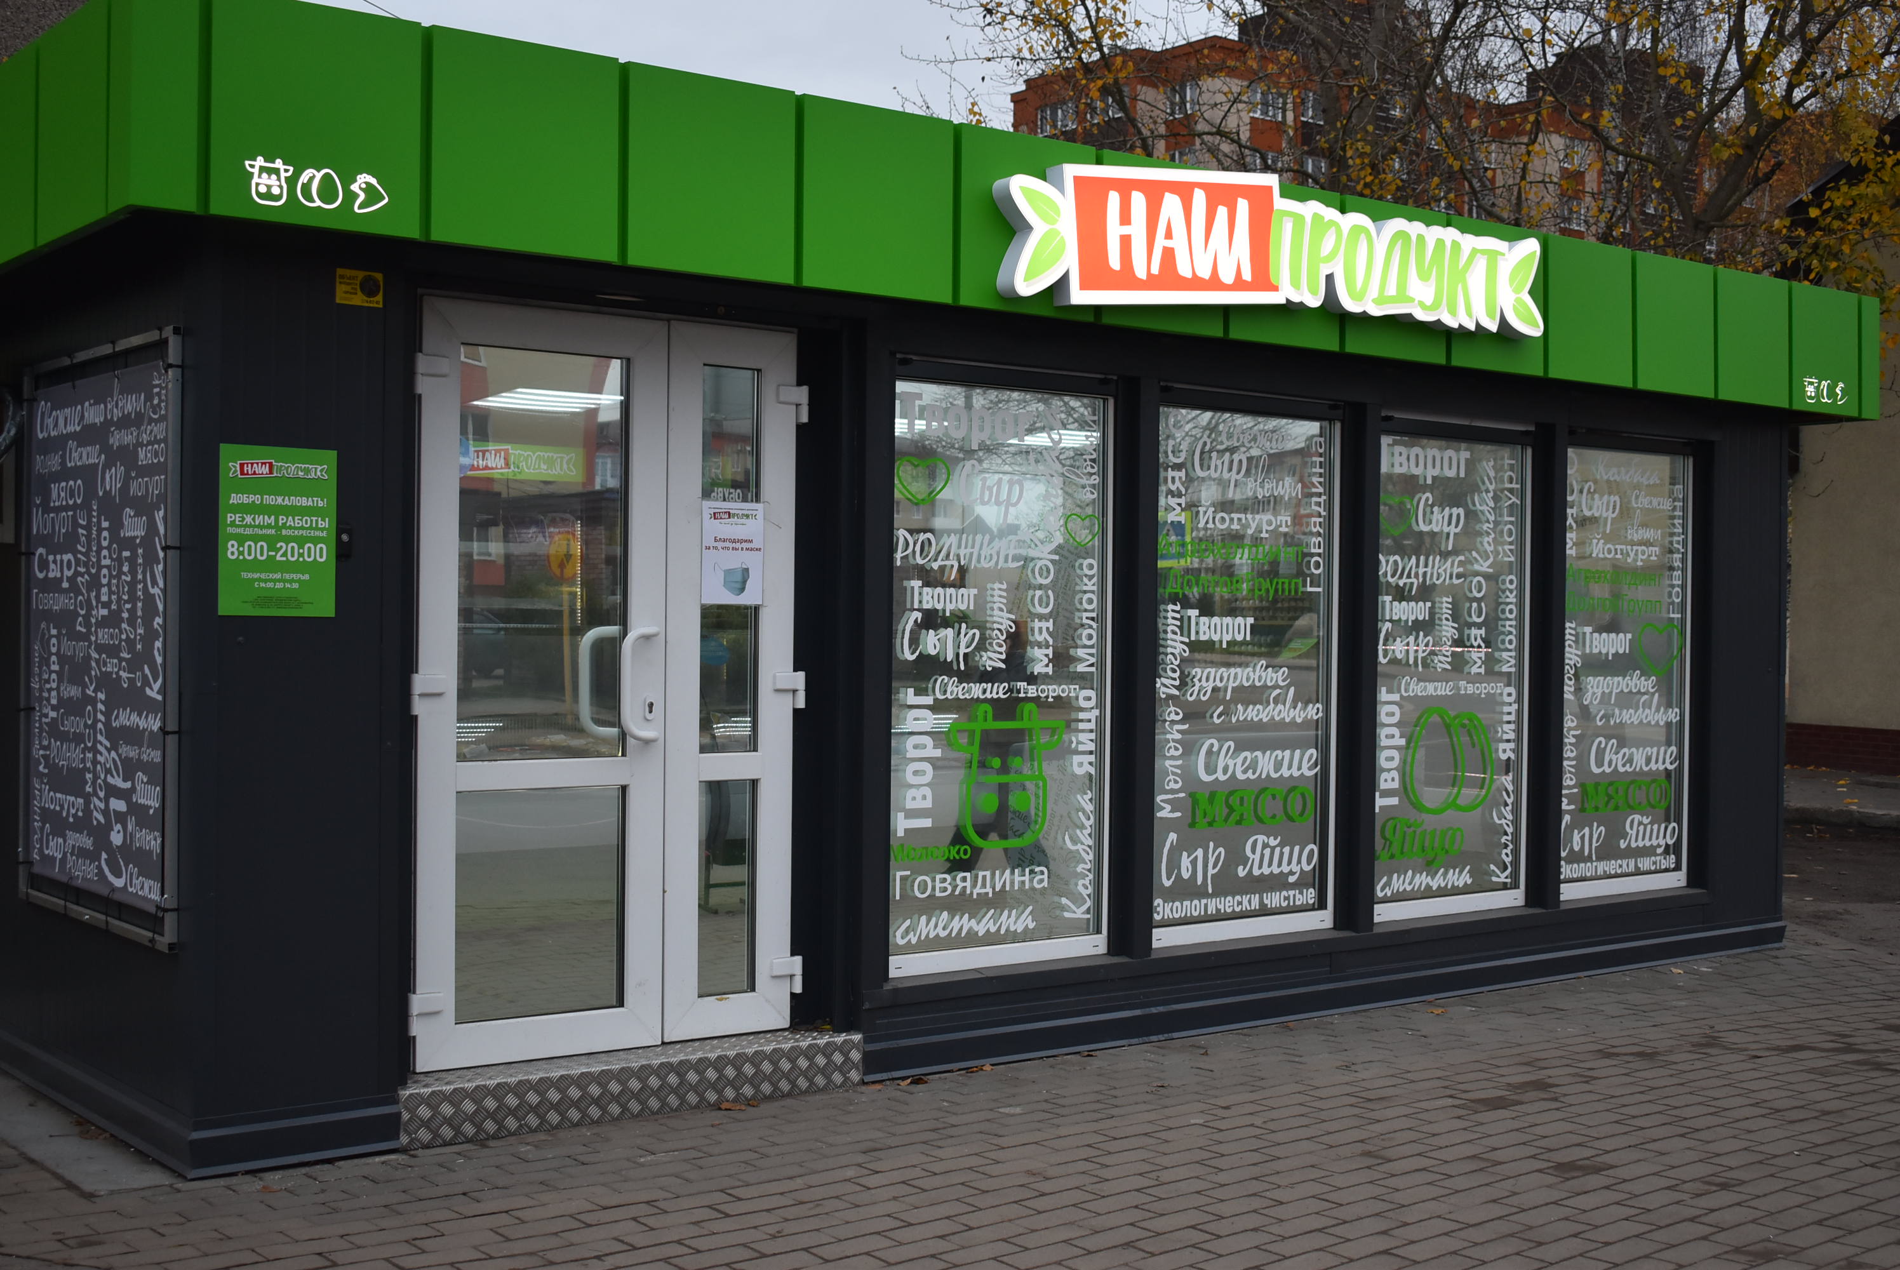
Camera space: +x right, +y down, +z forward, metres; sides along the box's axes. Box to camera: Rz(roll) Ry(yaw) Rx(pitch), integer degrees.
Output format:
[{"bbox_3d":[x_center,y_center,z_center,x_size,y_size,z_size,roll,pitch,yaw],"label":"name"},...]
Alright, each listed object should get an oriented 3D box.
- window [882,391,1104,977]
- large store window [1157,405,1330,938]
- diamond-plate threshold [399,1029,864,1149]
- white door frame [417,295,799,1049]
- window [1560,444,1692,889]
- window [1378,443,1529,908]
[{"bbox_3d":[0.142,0.134,7.065,0.922,1.832,0.080,0,0,-38],"label":"window"},{"bbox_3d":[1.008,0.139,7.745,0.925,1.831,0.080,0,0,-38],"label":"large store window"},{"bbox_3d":[-0.904,1.252,6.228,1.460,0.152,0.230,0,0,-38],"label":"diamond-plate threshold"},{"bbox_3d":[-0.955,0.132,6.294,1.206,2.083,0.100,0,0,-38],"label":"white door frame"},{"bbox_3d":[2.742,0.145,9.104,0.888,1.822,0.080,0,0,-38],"label":"window"},{"bbox_3d":[1.880,0.142,8.428,0.911,1.825,0.080,0,0,-38],"label":"window"}]

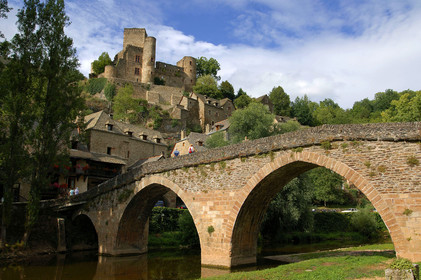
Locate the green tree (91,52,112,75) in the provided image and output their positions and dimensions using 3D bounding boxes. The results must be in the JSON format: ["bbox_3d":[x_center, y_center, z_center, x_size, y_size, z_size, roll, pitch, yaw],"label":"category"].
[{"bbox_3d":[-42.916,-30.021,137.211,8.800,9.000,8.400,0,-10,0],"label":"green tree"}]

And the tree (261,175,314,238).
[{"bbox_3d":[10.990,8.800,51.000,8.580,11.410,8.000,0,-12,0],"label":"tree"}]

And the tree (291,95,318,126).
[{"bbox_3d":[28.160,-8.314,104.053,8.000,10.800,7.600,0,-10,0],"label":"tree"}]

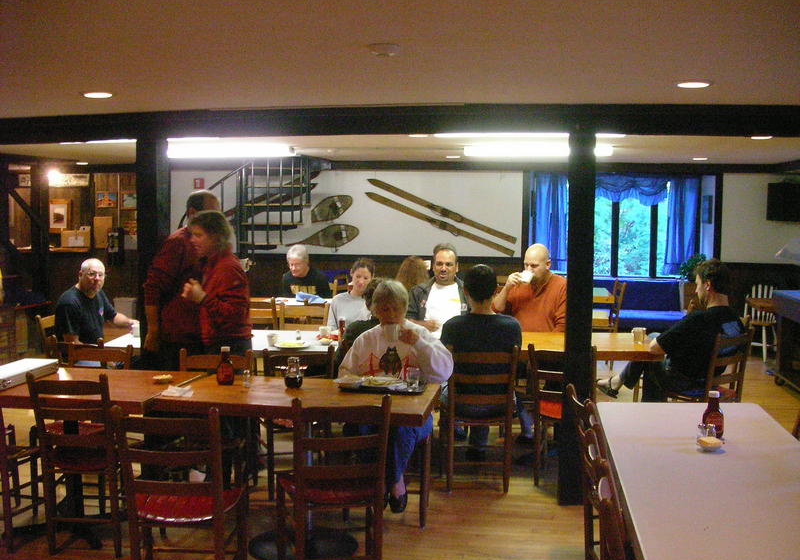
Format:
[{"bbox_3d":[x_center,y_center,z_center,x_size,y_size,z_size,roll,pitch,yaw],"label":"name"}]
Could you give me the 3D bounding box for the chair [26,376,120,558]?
[{"bbox_3d":[-1.441,0.833,4.101,0.440,0.870,0.470,1,5,3],"label":"chair"}]

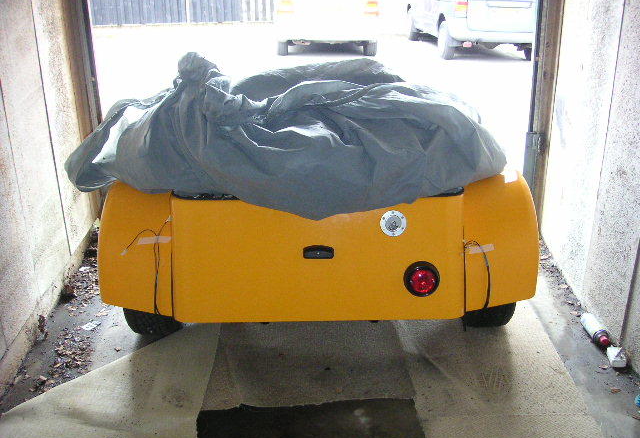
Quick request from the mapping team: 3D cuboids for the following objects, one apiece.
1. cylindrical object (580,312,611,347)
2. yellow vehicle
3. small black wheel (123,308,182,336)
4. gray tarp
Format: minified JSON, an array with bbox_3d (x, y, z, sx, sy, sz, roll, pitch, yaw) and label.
[{"bbox_3d":[1.145,0.456,2.913,0.066,0.066,0.200,-1,21,-1],"label":"cylindrical object"},{"bbox_3d":[-0.011,-0.440,3.993,1.600,0.980,3.200,-1,21,0],"label":"yellow vehicle"},{"bbox_3d":[-0.665,0.203,2.930,0.195,0.570,0.570,-1,21,0],"label":"small black wheel"},{"bbox_3d":[-0.126,-0.466,3.059,1.680,0.520,1.500,-1,21,0],"label":"gray tarp"}]

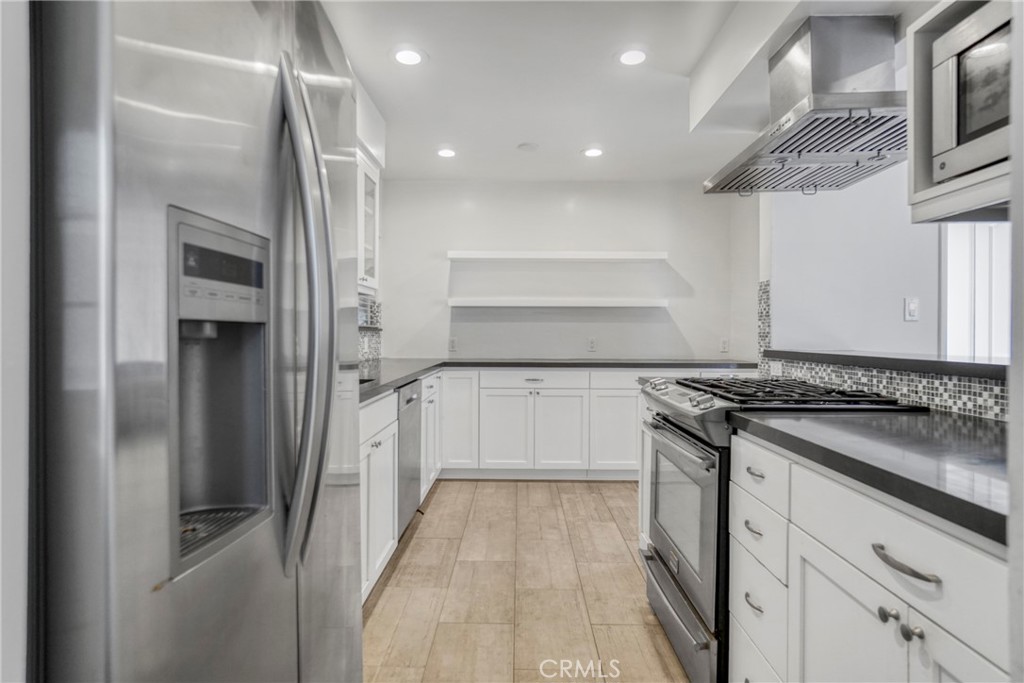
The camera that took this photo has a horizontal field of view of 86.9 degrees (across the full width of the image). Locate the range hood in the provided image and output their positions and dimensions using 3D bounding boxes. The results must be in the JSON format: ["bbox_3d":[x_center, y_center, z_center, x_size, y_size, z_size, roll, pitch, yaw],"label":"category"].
[{"bbox_3d":[1.152,-0.870,1.935,0.615,0.445,0.890,0,1,1],"label":"range hood"}]

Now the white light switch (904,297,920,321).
[{"bbox_3d":[1.878,-0.153,2.533,0.071,0.116,0.013,0,1,1],"label":"white light switch"}]

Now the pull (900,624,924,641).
[{"bbox_3d":[0.612,0.446,0.828,0.027,0.026,0.026,0,1,1],"label":"pull"}]

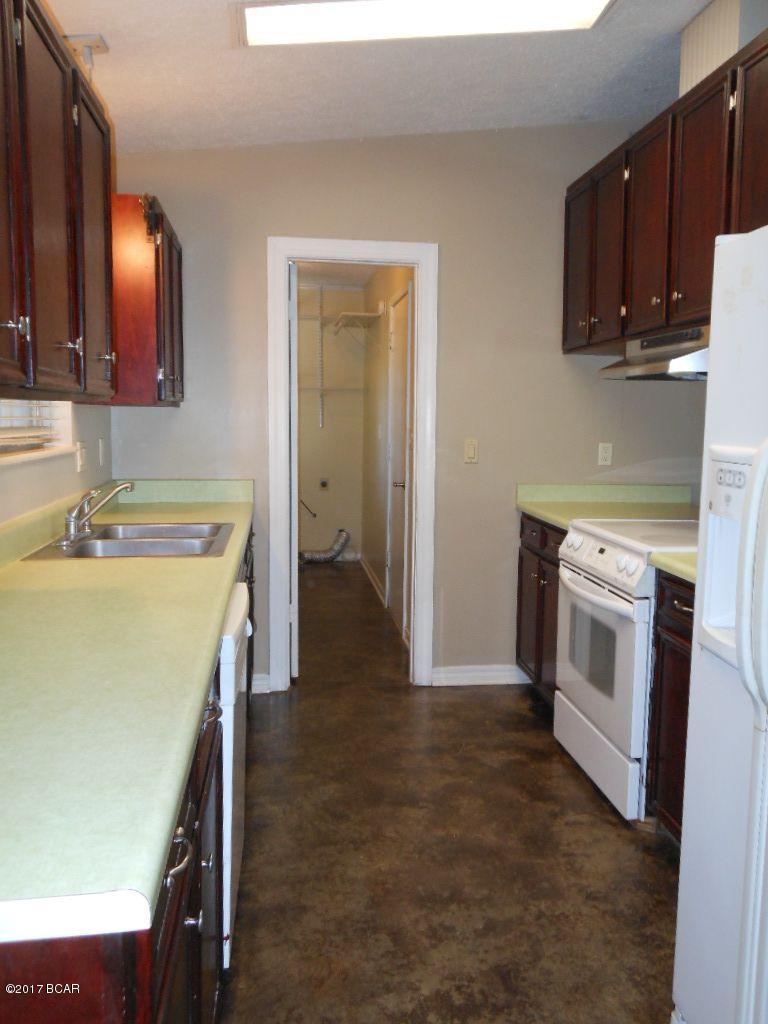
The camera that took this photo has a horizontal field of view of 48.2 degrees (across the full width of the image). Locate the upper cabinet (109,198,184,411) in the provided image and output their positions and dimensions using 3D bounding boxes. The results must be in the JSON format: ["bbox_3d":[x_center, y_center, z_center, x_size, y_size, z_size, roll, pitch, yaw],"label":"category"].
[{"bbox_3d":[-1.021,-0.791,3.453,0.329,0.710,0.836,0,6,-7],"label":"upper cabinet"}]

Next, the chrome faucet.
[{"bbox_3d":[-0.920,-0.005,2.762,0.235,0.185,0.280,0,6,-7],"label":"chrome faucet"}]

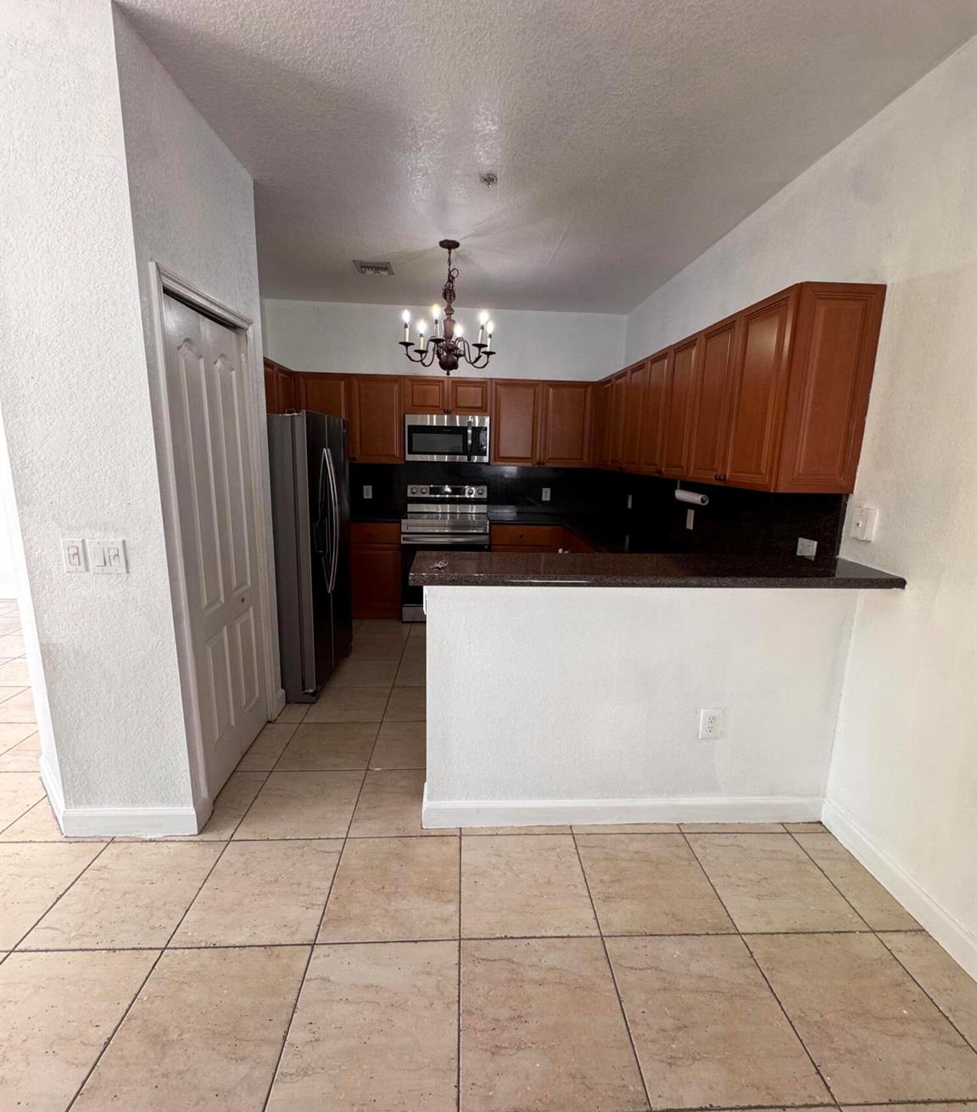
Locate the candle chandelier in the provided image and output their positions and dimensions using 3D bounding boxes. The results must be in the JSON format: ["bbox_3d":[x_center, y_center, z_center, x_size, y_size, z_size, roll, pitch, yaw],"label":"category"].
[{"bbox_3d":[-0.257,-1.597,3.422,0.630,0.790,0.630,1,12,-3],"label":"candle chandelier"}]

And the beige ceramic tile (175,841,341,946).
[{"bbox_3d":[-0.782,1.175,1.864,0.451,0.010,0.451,1,12,-3],"label":"beige ceramic tile"}]

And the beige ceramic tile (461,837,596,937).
[{"bbox_3d":[0.129,1.187,1.911,0.453,0.010,0.453,1,12,-3],"label":"beige ceramic tile"}]

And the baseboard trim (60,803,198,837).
[{"bbox_3d":[-1.414,1.047,2.081,0.530,0.132,0.016,1,12,-3],"label":"baseboard trim"}]

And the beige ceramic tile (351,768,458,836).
[{"bbox_3d":[-0.346,1.088,2.332,0.451,0.010,0.451,1,12,-3],"label":"beige ceramic tile"}]

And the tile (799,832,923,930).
[{"bbox_3d":[1.348,1.195,1.964,0.155,0.010,0.451,1,12,-3],"label":"tile"}]

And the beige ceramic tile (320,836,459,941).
[{"bbox_3d":[-0.327,1.183,1.889,0.453,0.010,0.453,1,12,-3],"label":"beige ceramic tile"}]

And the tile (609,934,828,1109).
[{"bbox_3d":[0.606,1.283,1.485,0.453,0.010,0.453,1,12,-3],"label":"tile"}]

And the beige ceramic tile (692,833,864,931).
[{"bbox_3d":[1.040,1.192,1.950,0.451,0.010,0.451,1,12,-3],"label":"beige ceramic tile"}]

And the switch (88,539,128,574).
[{"bbox_3d":[-1.357,0.004,1.880,0.124,0.124,0.011,1,12,-3],"label":"switch"}]

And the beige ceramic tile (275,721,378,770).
[{"bbox_3d":[-0.824,0.996,2.763,0.453,0.010,0.453,1,12,-3],"label":"beige ceramic tile"}]

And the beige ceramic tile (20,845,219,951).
[{"bbox_3d":[-1.240,1.174,1.846,0.453,0.010,0.453,1,12,-3],"label":"beige ceramic tile"}]

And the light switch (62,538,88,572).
[{"bbox_3d":[-1.461,-0.004,1.864,0.069,0.117,0.010,1,12,-3],"label":"light switch"}]

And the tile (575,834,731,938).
[{"bbox_3d":[0.586,1.192,1.933,0.453,0.010,0.453,1,12,-3],"label":"tile"}]

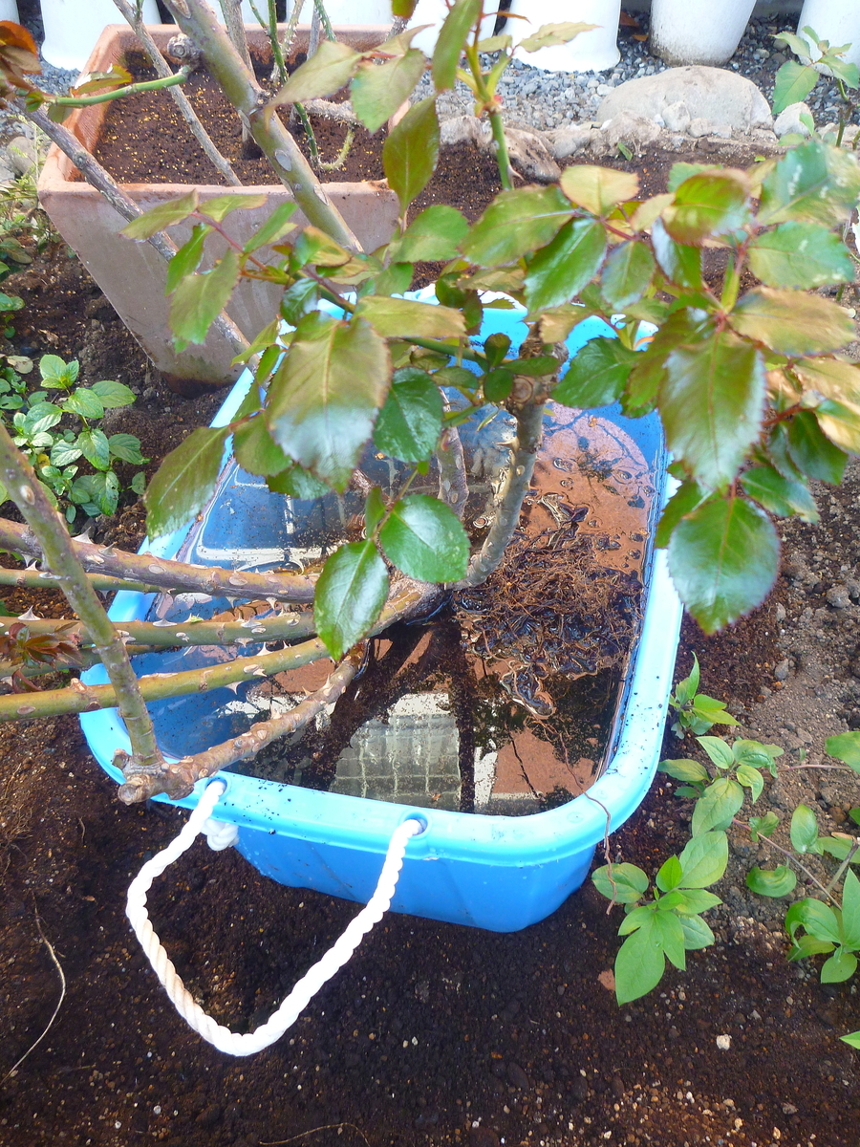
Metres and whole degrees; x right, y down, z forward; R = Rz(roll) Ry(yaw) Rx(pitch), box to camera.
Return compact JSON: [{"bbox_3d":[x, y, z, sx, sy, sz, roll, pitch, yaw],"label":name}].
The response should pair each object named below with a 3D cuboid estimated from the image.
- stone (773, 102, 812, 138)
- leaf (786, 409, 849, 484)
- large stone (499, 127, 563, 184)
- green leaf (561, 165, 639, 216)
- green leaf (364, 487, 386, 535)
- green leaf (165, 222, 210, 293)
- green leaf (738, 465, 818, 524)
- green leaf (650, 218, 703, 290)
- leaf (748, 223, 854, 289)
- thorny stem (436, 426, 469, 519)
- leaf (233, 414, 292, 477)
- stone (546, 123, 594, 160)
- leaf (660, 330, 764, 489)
[{"bbox_3d":[0.731,-0.914,1.870,0.072,0.058,0.065,0,48,0],"label":"stone"},{"bbox_3d":[0.217,-0.070,0.520,0.031,0.010,0.042,-25,74,9],"label":"leaf"},{"bbox_3d":[0.148,-0.631,1.400,0.070,0.058,0.100,-25,56,-19],"label":"large stone"},{"bbox_3d":[0.097,-0.221,0.535,0.047,0.011,0.045,4,57,4],"label":"green leaf"},{"bbox_3d":[-0.033,-0.036,0.540,0.016,0.008,0.031,-10,63,35],"label":"green leaf"},{"bbox_3d":[-0.150,-0.193,0.570,0.027,0.014,0.048,34,96,35],"label":"green leaf"},{"bbox_3d":[0.177,-0.040,0.470,0.044,0.011,0.025,35,91,18],"label":"green leaf"},{"bbox_3d":[0.145,-0.187,0.540,0.027,0.016,0.049,-27,84,-3],"label":"green leaf"},{"bbox_3d":[0.208,-0.178,0.520,0.054,0.011,0.036,12,89,15],"label":"leaf"},{"bbox_3d":[0.018,-0.080,0.740,0.024,0.082,0.024,-4,27,0],"label":"thorny stem"},{"bbox_3d":[-0.098,-0.078,0.560,0.034,0.014,0.045,-28,81,2],"label":"leaf"},{"bbox_3d":[0.230,-0.710,1.522,0.080,0.055,0.065,6,49,6],"label":"stone"},{"bbox_3d":[0.152,-0.088,0.500,0.056,0.018,0.088,3,83,0],"label":"leaf"}]

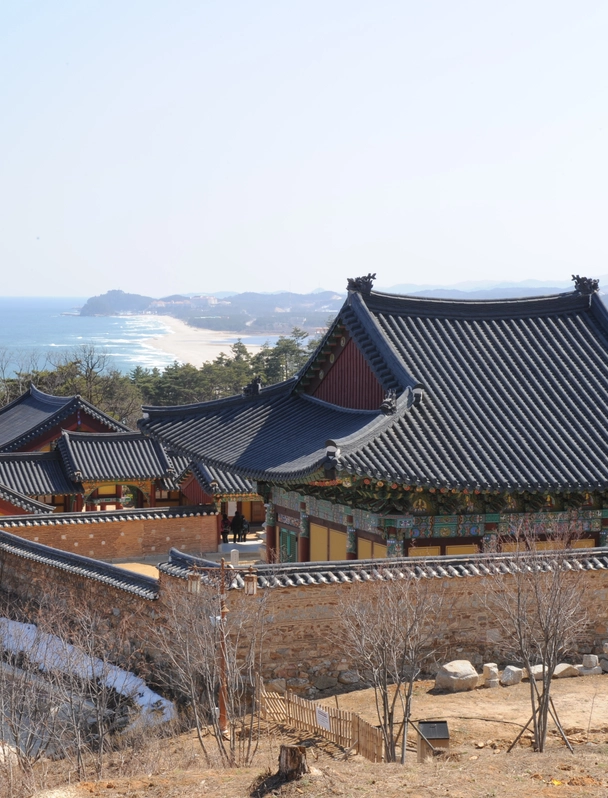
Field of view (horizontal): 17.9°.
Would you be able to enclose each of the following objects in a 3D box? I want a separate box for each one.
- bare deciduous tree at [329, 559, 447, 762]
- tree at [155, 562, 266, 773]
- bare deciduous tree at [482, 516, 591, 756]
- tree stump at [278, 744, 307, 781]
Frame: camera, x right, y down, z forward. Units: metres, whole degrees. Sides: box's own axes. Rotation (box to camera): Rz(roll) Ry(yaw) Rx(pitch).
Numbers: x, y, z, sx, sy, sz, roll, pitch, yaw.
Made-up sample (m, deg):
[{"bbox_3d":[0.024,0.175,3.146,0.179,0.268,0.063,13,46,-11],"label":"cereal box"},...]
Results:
[{"bbox_3d":[2.005,6.179,45.300,2.673,4.683,2.673,0,3,0],"label":"bare deciduous tree"},{"bbox_3d":[-2.187,6.144,44.700,2.638,4.713,2.638,0,3,0],"label":"tree"},{"bbox_3d":[5.657,5.779,47.000,2.530,5.636,2.530,0,3,0],"label":"bare deciduous tree"},{"bbox_3d":[-0.243,8.035,42.700,0.597,0.715,0.597,0,3,0],"label":"tree stump"}]

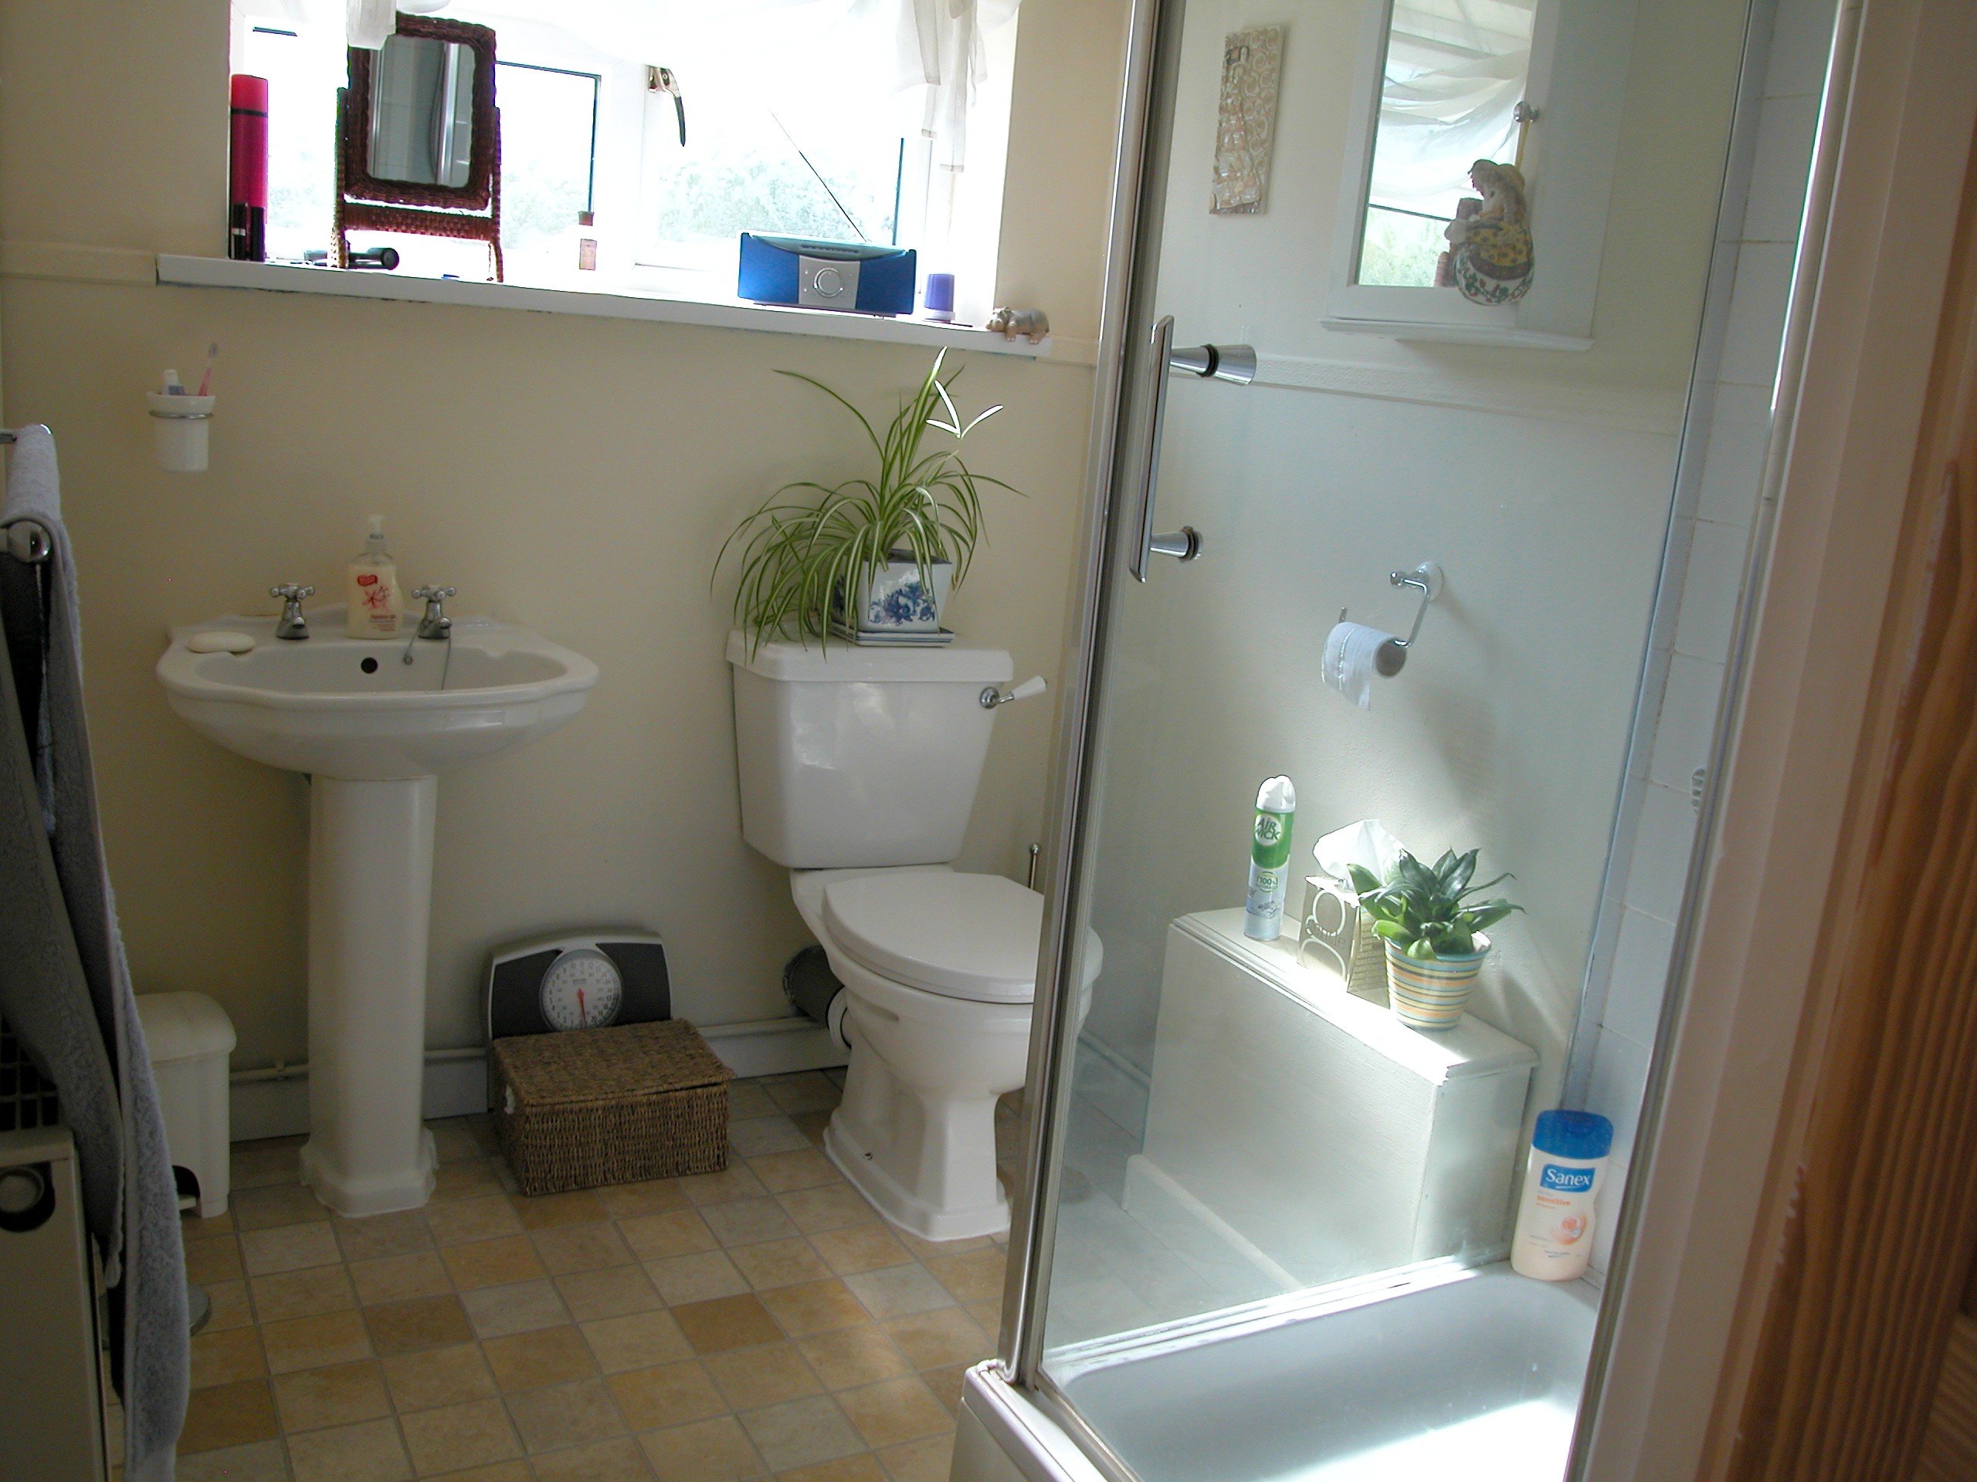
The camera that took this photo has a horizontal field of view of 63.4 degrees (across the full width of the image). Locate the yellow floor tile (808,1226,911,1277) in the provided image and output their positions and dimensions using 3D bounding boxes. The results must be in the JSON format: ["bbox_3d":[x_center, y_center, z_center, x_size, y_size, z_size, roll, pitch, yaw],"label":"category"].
[{"bbox_3d":[-0.182,0.726,2.281,0.120,0.008,0.120,-1,13,-30],"label":"yellow floor tile"}]

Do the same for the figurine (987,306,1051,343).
[{"bbox_3d":[0.046,-0.715,2.754,0.117,0.068,0.060,-5,15,-43],"label":"figurine"}]

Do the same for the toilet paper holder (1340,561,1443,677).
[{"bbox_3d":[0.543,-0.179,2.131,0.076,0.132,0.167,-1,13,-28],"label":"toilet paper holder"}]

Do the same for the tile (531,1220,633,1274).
[{"bbox_3d":[-0.557,0.703,2.204,0.120,0.008,0.120,-1,13,-30],"label":"tile"}]

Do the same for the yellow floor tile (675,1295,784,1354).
[{"bbox_3d":[-0.335,0.760,2.071,0.120,0.010,0.120,-1,13,-30],"label":"yellow floor tile"}]

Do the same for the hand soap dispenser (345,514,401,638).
[{"bbox_3d":[-0.875,-0.234,2.276,0.079,0.171,0.055,1,12,-24],"label":"hand soap dispenser"}]

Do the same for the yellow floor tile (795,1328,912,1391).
[{"bbox_3d":[-0.169,0.785,2.027,0.120,0.010,0.120,-1,13,-30],"label":"yellow floor tile"}]

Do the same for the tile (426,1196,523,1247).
[{"bbox_3d":[-0.725,0.683,2.265,0.120,0.010,0.120,-1,13,-30],"label":"tile"}]

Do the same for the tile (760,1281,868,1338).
[{"bbox_3d":[-0.229,0.752,2.113,0.116,0.008,0.116,0,12,-30],"label":"tile"}]

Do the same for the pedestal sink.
[{"bbox_3d":[-0.847,0.250,2.230,0.572,0.824,0.480,-1,13,-28],"label":"pedestal sink"}]

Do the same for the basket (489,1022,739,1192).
[{"bbox_3d":[-0.587,0.565,2.484,0.315,0.156,0.238,-1,13,-28],"label":"basket"}]

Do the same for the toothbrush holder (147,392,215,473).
[{"bbox_3d":[-1.084,-0.414,2.148,0.087,0.106,0.090,0,12,-28],"label":"toothbrush holder"}]

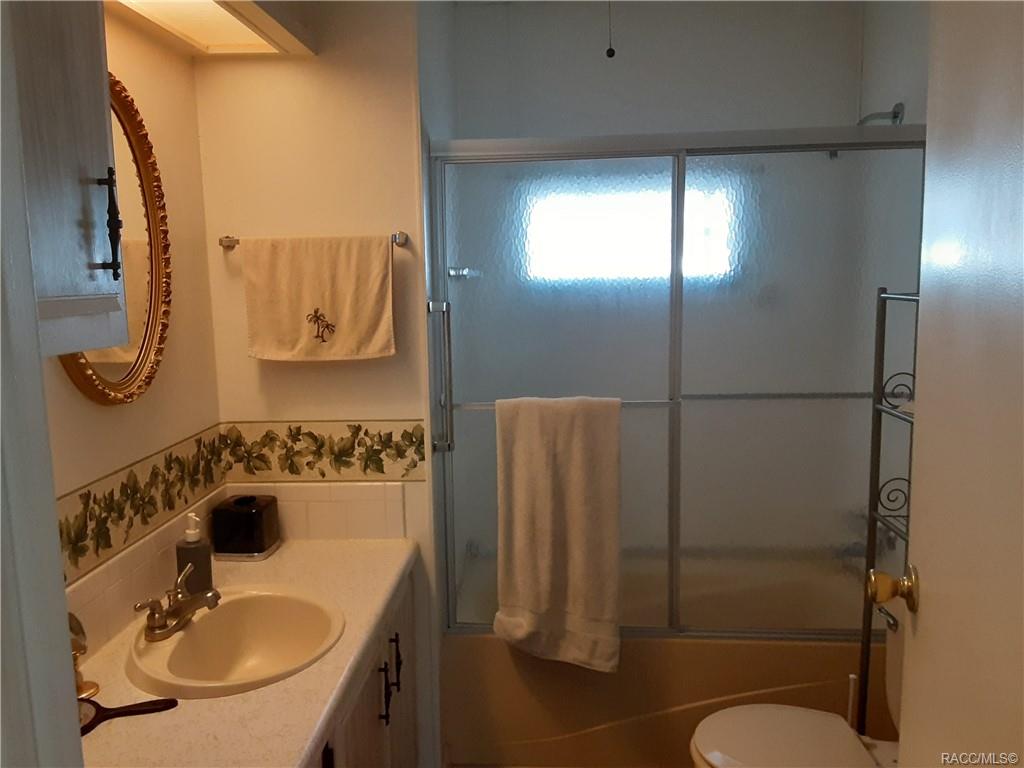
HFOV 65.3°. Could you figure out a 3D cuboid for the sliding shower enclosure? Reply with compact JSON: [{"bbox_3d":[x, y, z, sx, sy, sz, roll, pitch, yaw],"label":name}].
[{"bbox_3d":[0.455,0.036,2.254,1.345,1.440,0.075,0,8,4],"label":"sliding shower enclosure"}]

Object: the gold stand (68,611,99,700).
[{"bbox_3d":[-0.780,0.476,1.420,0.076,0.160,0.076,0,8,4],"label":"gold stand"}]

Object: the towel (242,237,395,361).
[{"bbox_3d":[-0.491,-0.221,2.062,0.388,0.315,0.055,0,8,4],"label":"towel"}]

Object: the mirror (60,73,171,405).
[{"bbox_3d":[-0.822,-0.299,1.632,0.040,0.700,0.525,0,8,4],"label":"mirror"}]

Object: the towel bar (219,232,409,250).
[{"bbox_3d":[-0.509,-0.370,2.072,0.490,0.041,0.070,0,8,4],"label":"towel bar"}]

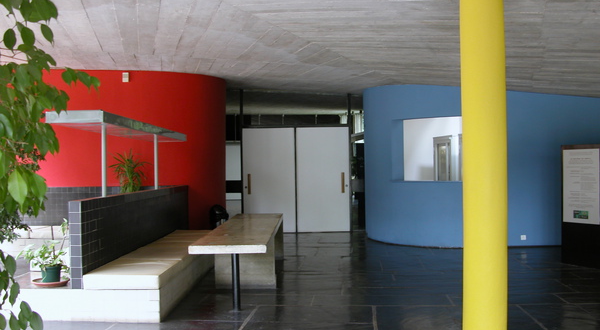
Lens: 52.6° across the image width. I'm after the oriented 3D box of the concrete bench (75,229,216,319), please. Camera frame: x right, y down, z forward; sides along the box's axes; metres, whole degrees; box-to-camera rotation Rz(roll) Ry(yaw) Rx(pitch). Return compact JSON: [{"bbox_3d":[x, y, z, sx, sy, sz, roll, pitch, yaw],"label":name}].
[{"bbox_3d":[-1.651,1.265,7.750,0.760,0.436,4.200,-1,-1,0],"label":"concrete bench"}]

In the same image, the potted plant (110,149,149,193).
[{"bbox_3d":[-2.313,0.126,8.215,0.450,0.700,0.450,-1,-1,0],"label":"potted plant"}]

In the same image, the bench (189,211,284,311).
[{"bbox_3d":[-0.635,1.112,7.515,0.710,0.710,4.000,-1,-1,0],"label":"bench"}]

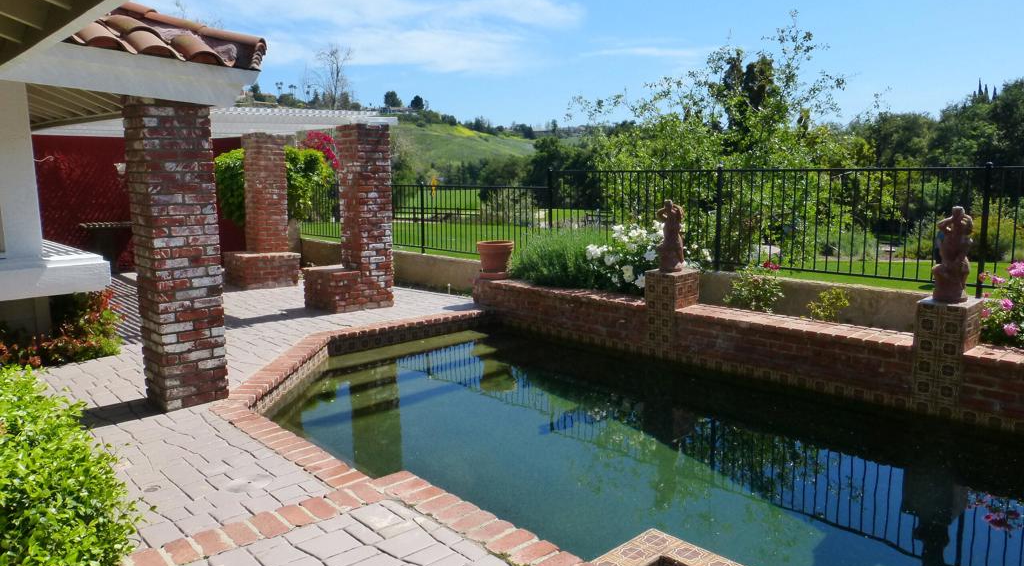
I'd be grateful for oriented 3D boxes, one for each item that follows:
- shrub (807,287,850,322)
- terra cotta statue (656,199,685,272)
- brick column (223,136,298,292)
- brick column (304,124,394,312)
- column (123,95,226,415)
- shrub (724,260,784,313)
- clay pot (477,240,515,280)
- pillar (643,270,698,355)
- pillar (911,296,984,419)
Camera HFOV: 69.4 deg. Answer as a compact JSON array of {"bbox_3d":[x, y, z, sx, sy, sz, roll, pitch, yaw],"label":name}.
[{"bbox_3d":[2.805,0.218,6.558,0.340,0.351,0.360,-8,11,-42],"label":"shrub"},{"bbox_3d":[1.523,-0.451,7.048,0.240,0.679,0.220,7,11,41],"label":"terra cotta statue"},{"bbox_3d":[-3.498,-0.989,10.141,0.780,2.067,0.780,-8,11,-43],"label":"brick column"},{"bbox_3d":[-1.887,-0.738,8.385,0.770,2.050,0.690,-9,12,-44],"label":"brick column"},{"bbox_3d":[-2.220,-0.186,4.901,0.400,1.970,0.395,-8,11,-43],"label":"column"},{"bbox_3d":[2.311,0.069,7.051,0.460,0.571,0.520,-8,11,-42],"label":"shrub"},{"bbox_3d":[-0.225,-0.292,9.133,0.451,0.435,0.451,0,8,0],"label":"clay pot"},{"bbox_3d":[1.527,0.280,7.079,0.375,0.777,0.310,-9,12,-44],"label":"pillar"},{"bbox_3d":[3.136,0.520,5.338,0.370,0.777,0.310,-9,12,-44],"label":"pillar"}]

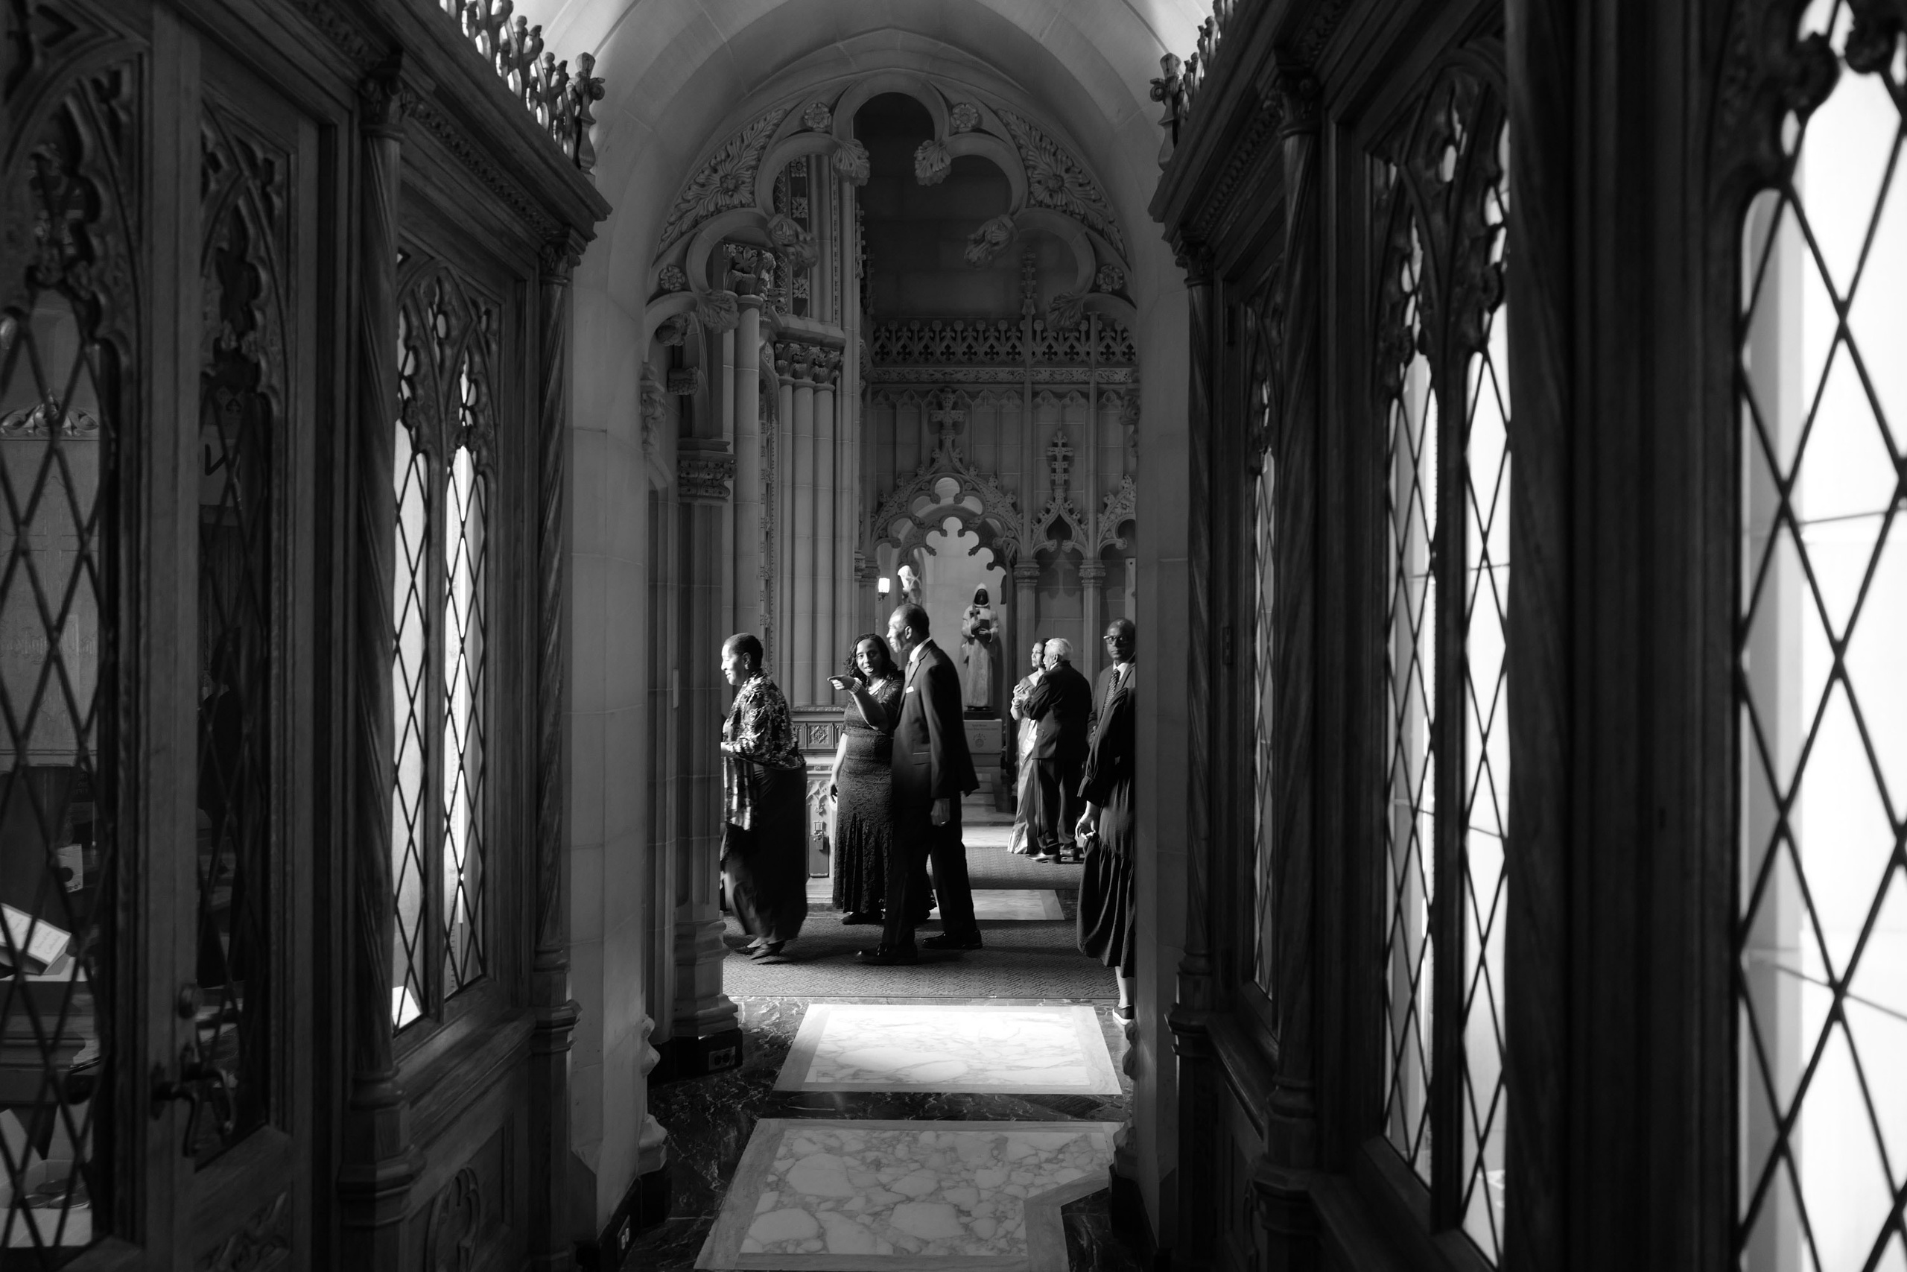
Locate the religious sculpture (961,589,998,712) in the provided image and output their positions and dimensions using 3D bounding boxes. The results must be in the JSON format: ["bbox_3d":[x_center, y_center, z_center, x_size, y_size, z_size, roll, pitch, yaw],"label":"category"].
[{"bbox_3d":[0.225,0.120,13.200,0.330,1.130,0.280,0,0,1],"label":"religious sculpture"}]

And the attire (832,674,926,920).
[{"bbox_3d":[-0.410,0.928,8.600,0.480,1.400,0.400,0,0,37],"label":"attire"}]

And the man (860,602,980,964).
[{"bbox_3d":[-0.174,0.752,7.680,0.500,1.810,0.500,0,0,-21],"label":"man"}]

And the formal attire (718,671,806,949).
[{"bbox_3d":[-0.989,0.885,7.600,0.480,1.380,0.500,0,0,-6],"label":"formal attire"}]

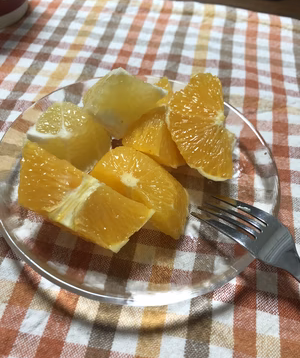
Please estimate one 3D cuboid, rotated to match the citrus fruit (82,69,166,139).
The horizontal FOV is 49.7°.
[{"bbox_3d":[-0.017,-0.047,0.207,0.053,0.035,0.040,0,55,-5],"label":"citrus fruit"}]

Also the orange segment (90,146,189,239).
[{"bbox_3d":[-0.005,0.007,0.173,0.052,0.036,0.033,24,57,12],"label":"orange segment"}]

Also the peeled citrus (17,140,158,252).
[{"bbox_3d":[-0.033,0.009,0.168,0.071,0.036,0.037,23,56,11],"label":"peeled citrus"}]

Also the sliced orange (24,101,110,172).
[{"bbox_3d":[-0.045,-0.026,0.190,0.048,0.036,0.040,0,55,-5],"label":"sliced orange"}]

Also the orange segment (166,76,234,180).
[{"bbox_3d":[0.030,-0.032,0.200,0.043,0.041,0.060,-3,55,-7],"label":"orange segment"}]

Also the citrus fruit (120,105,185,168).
[{"bbox_3d":[0.003,-0.028,0.200,0.040,0.034,0.038,2,55,-3],"label":"citrus fruit"}]

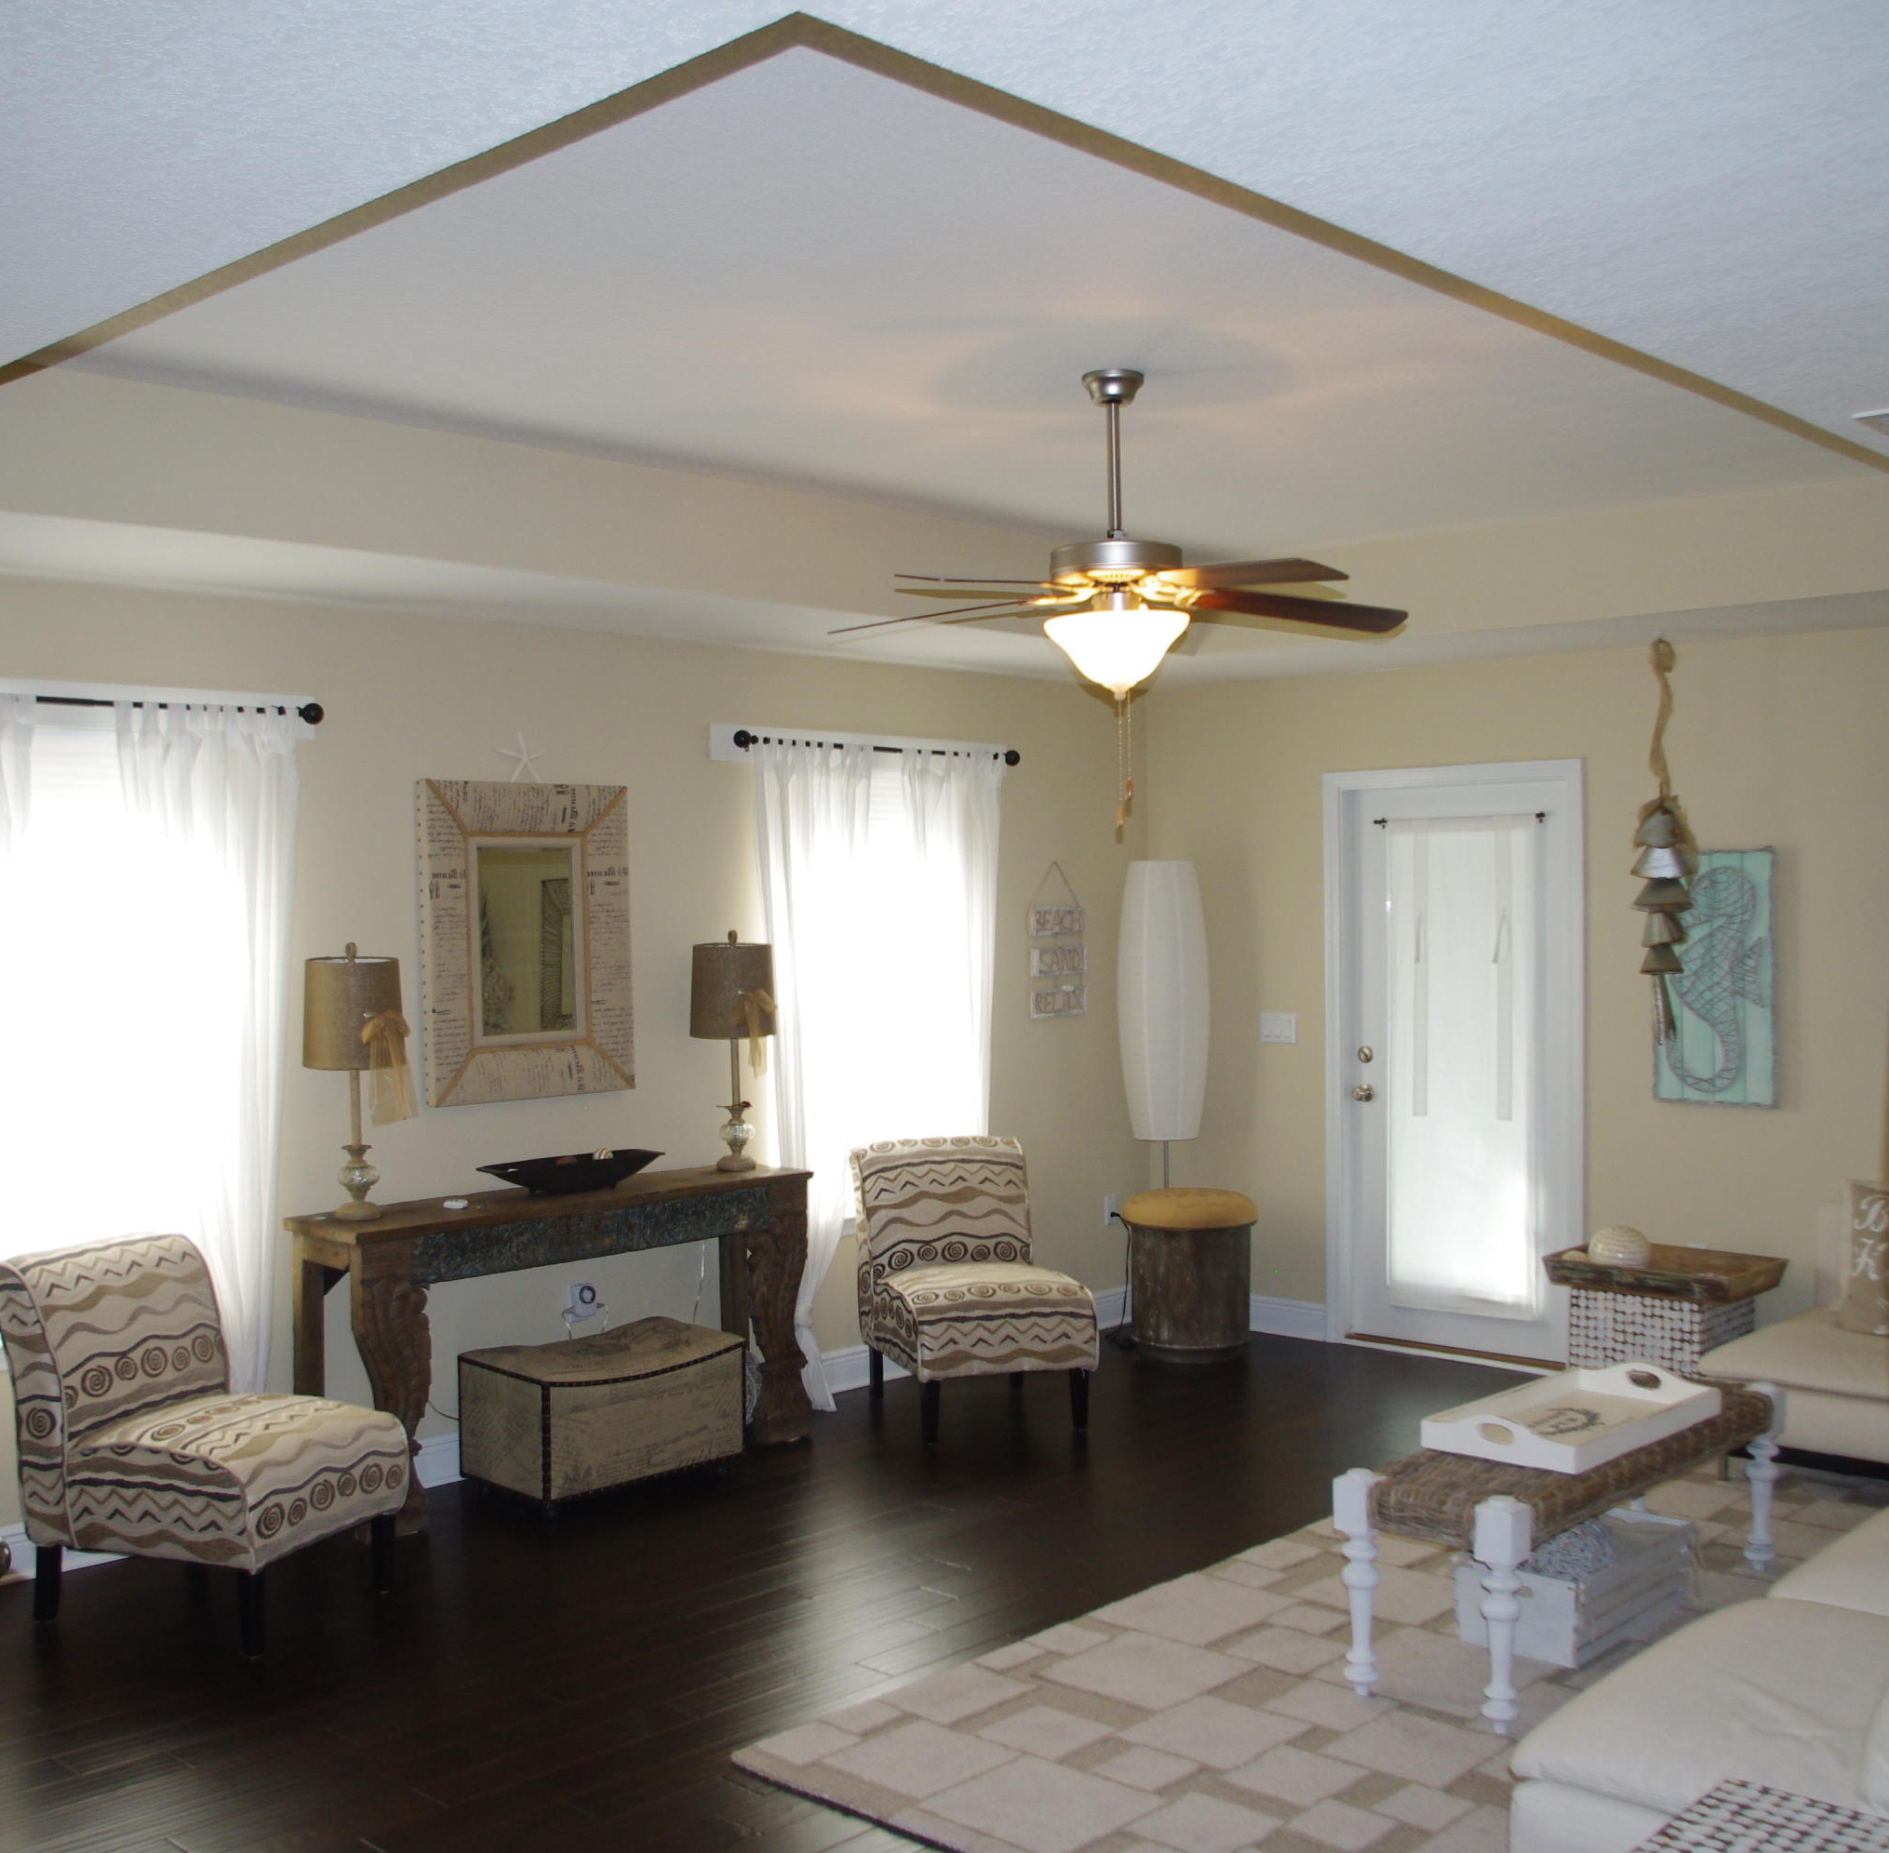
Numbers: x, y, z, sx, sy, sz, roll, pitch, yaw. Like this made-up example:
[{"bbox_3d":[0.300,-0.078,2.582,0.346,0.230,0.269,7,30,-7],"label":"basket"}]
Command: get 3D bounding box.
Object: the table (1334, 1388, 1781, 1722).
[{"bbox_3d":[1.420,1.337,4.675,0.393,0.472,1.387,0,2,43],"label":"table"}]

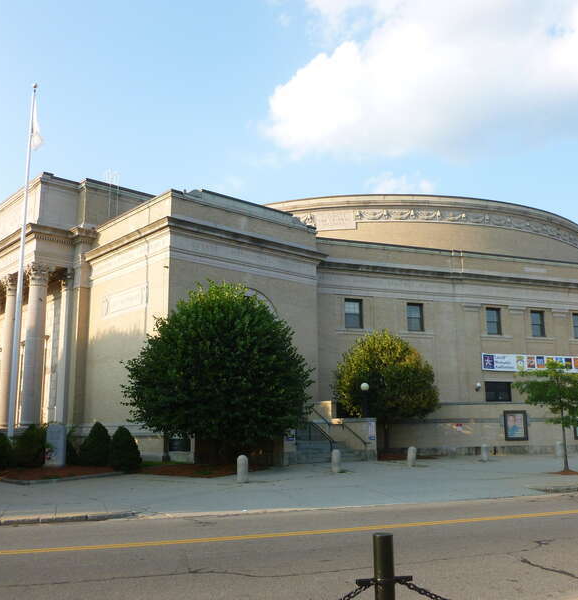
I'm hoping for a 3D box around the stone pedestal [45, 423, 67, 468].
[{"bbox_3d":[-10.037,6.276,27.937,0.844,1.813,0.500,3,-12,-20],"label":"stone pedestal"}]

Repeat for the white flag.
[{"bbox_3d":[-10.477,-7.353,26.956,0.550,2.425,0.300,4,-12,-22],"label":"white flag"}]

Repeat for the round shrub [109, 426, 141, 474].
[{"bbox_3d":[-5.852,5.374,23.311,1.094,1.570,1.094,2,-11,-14],"label":"round shrub"}]

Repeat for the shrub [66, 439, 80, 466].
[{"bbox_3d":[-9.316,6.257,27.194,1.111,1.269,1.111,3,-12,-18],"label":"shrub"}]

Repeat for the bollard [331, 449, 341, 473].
[{"bbox_3d":[1.743,5.935,23.990,0.310,0.850,0.310,-1,-11,0],"label":"bollard"}]

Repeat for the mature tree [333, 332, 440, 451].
[{"bbox_3d":[5.486,5.231,36.373,5.960,7.107,5.960,-1,-12,0],"label":"mature tree"}]

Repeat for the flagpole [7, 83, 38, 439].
[{"bbox_3d":[-10.590,-1.408,25.787,0.260,15.800,0.260,-1,-11,0],"label":"flagpole"}]

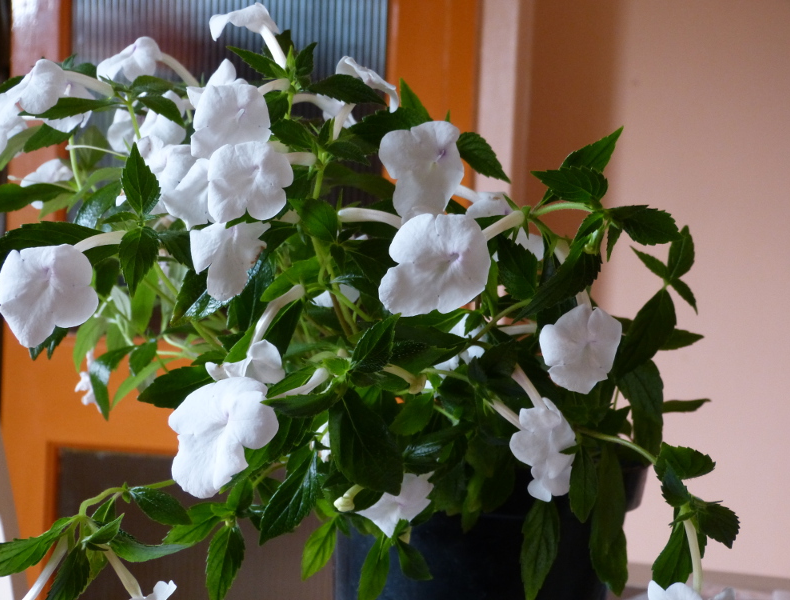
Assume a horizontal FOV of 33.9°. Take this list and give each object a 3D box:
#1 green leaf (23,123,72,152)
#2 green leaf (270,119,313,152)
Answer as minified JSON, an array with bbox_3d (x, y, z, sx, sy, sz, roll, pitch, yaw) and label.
[{"bbox_3d":[-0.191,-0.089,0.715,0.030,0.008,0.016,-31,56,-19],"label":"green leaf"},{"bbox_3d":[-0.046,-0.075,0.590,0.024,0.008,0.017,27,34,-30],"label":"green leaf"}]

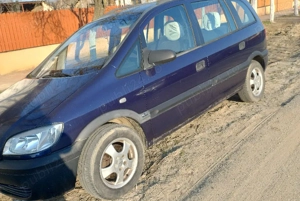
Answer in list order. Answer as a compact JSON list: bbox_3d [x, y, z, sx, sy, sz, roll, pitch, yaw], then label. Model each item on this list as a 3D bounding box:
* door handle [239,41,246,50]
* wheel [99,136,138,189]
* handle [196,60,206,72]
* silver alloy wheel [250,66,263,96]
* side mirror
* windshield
[{"bbox_3d":[1.222,-0.728,3.850,0.045,0.085,0.155,2,18,44],"label":"door handle"},{"bbox_3d":[-0.295,0.523,2.458,0.160,0.416,0.416,1,18,43],"label":"wheel"},{"bbox_3d":[0.555,-0.378,3.176,0.045,0.088,0.155,2,18,44],"label":"handle"},{"bbox_3d":[1.521,-0.264,4.286,0.160,0.416,0.416,2,18,44],"label":"silver alloy wheel"},{"bbox_3d":[0.080,-0.385,2.617,0.240,0.175,0.180,2,18,44],"label":"side mirror"},{"bbox_3d":[-0.745,-0.568,3.041,1.400,0.150,1.060,2,46,44],"label":"windshield"}]

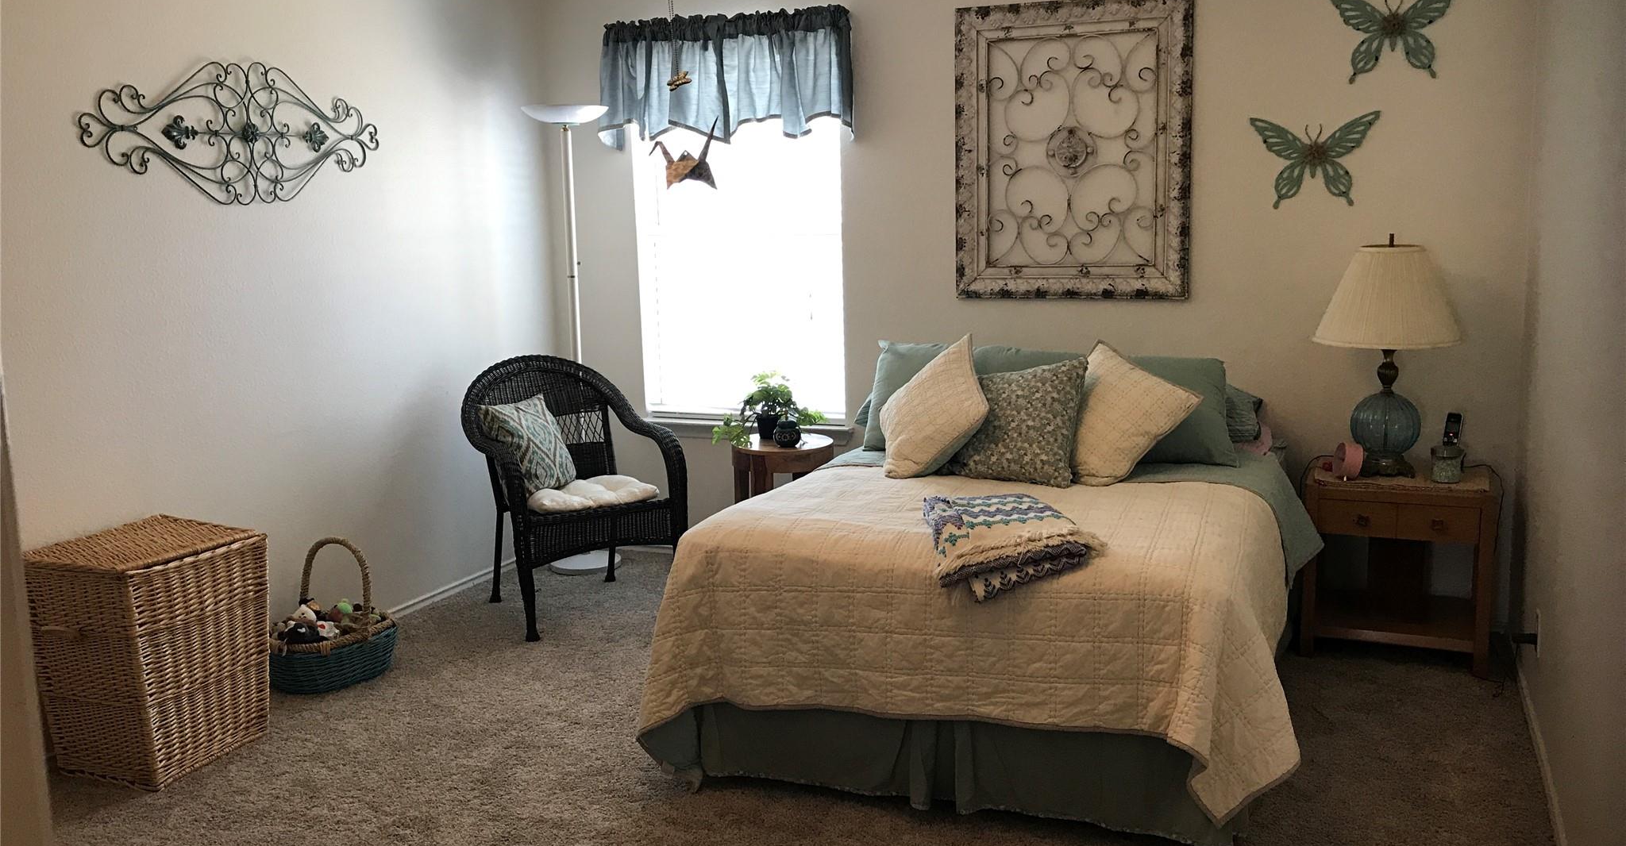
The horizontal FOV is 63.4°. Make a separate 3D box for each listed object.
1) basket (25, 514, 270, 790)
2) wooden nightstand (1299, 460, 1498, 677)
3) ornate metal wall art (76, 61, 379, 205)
[{"bbox_3d":[-1.783,0.620,3.604,0.400,0.590,0.420,3,11,24],"label":"basket"},{"bbox_3d":[1.933,0.474,4.360,0.578,0.587,0.365,3,11,24],"label":"wooden nightstand"},{"bbox_3d":[-1.725,-0.882,4.015,0.045,0.430,1.150,3,11,24],"label":"ornate metal wall art"}]

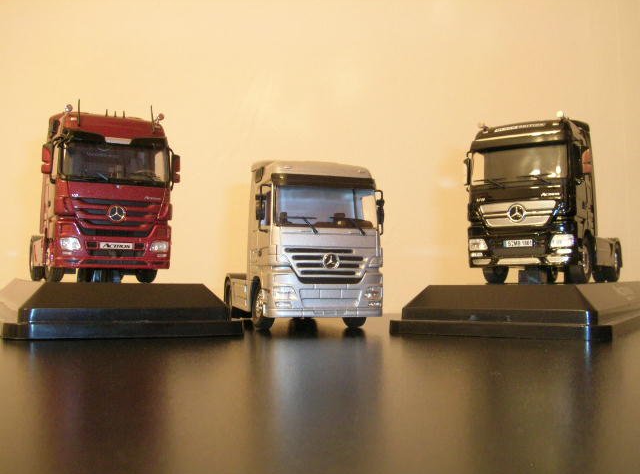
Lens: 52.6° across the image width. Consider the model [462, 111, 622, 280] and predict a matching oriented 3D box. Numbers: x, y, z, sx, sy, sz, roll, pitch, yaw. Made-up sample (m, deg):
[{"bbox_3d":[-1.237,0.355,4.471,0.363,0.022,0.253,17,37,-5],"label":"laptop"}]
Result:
[{"bbox_3d":[0.141,-0.016,0.393,0.066,0.092,0.136,-2,-5,35],"label":"model"}]

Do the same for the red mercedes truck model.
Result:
[{"bbox_3d":[-0.134,-0.020,0.381,0.067,0.093,0.136,3,-5,-29],"label":"red mercedes truck model"}]

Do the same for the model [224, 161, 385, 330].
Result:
[{"bbox_3d":[-0.015,0.008,0.376,0.064,0.087,0.140,2,-4,-17],"label":"model"}]

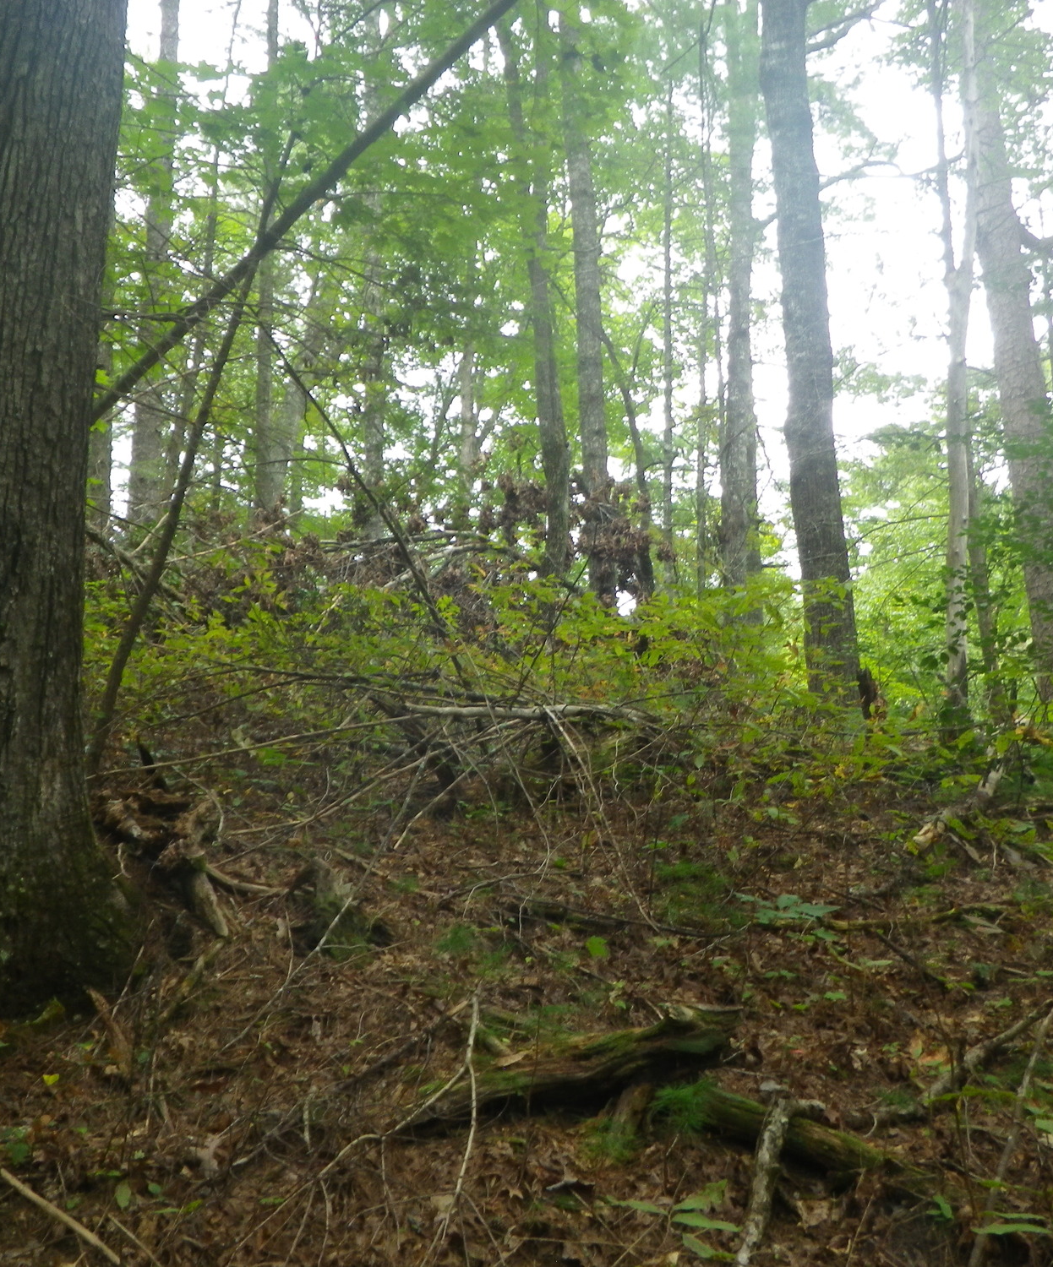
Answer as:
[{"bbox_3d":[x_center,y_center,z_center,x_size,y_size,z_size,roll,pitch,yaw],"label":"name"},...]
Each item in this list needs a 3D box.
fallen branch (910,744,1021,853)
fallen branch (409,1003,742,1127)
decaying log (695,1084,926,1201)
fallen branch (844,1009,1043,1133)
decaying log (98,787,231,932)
[{"bbox_3d":[2.223,0.806,6.900,1.055,0.560,0.170,11,-17,-43],"label":"fallen branch"},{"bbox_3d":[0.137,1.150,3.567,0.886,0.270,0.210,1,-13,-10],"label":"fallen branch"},{"bbox_3d":[0.660,1.223,3.275,0.571,0.210,0.150,-7,-14,25],"label":"decaying log"},{"bbox_3d":[1.213,1.190,3.767,0.926,0.240,0.180,9,-16,-38],"label":"fallen branch"},{"bbox_3d":[-1.365,0.856,5.150,0.507,0.495,0.420,2,-13,-15],"label":"decaying log"}]

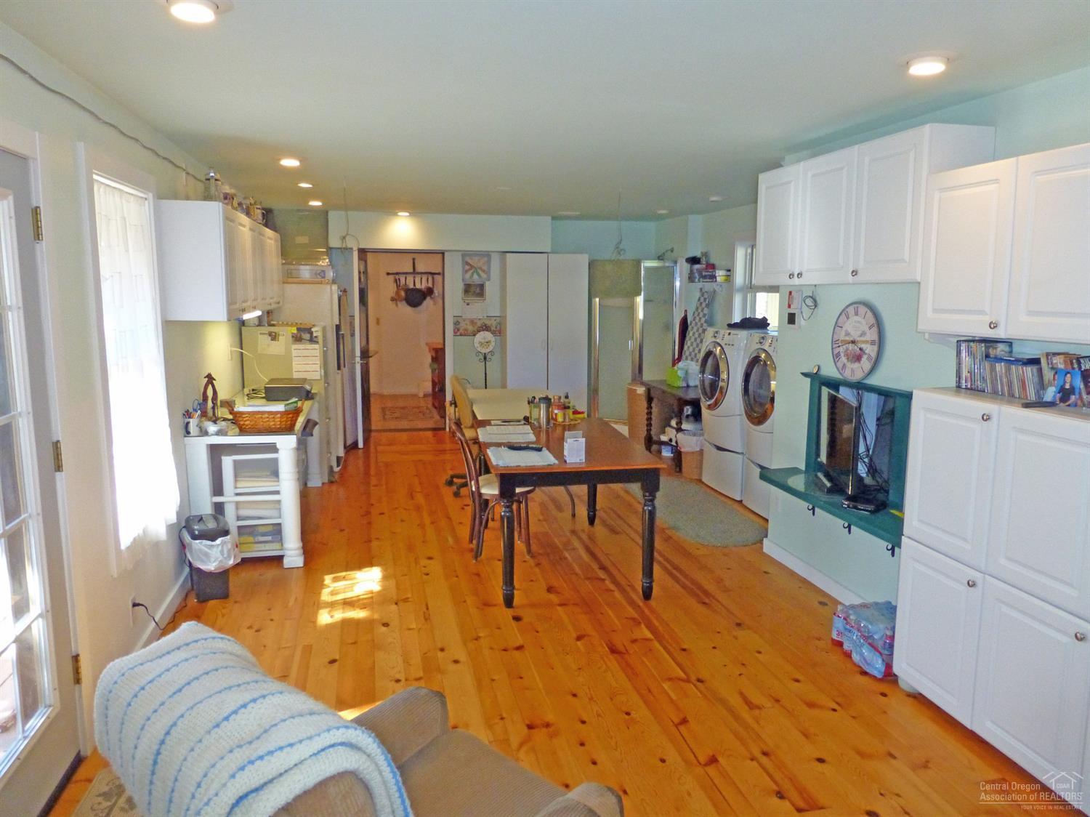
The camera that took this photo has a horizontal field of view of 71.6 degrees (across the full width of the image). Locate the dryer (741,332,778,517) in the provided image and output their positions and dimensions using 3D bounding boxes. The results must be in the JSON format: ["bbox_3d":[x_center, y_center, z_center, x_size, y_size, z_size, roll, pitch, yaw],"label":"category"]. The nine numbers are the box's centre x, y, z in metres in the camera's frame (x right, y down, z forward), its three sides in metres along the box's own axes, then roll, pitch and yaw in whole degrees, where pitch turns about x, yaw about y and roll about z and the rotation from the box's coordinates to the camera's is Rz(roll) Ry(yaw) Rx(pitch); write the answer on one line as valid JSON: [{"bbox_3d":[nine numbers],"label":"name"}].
[{"bbox_3d":[1.971,0.129,5.545,0.791,1.311,0.686,-2,9,-13],"label":"dryer"}]

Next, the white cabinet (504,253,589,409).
[{"bbox_3d":[-0.042,-0.733,8.700,0.940,2.029,0.483,-2,9,-13],"label":"white cabinet"}]

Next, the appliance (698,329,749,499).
[{"bbox_3d":[1.766,0.021,6.218,0.730,1.320,0.690,-2,9,-13],"label":"appliance"}]

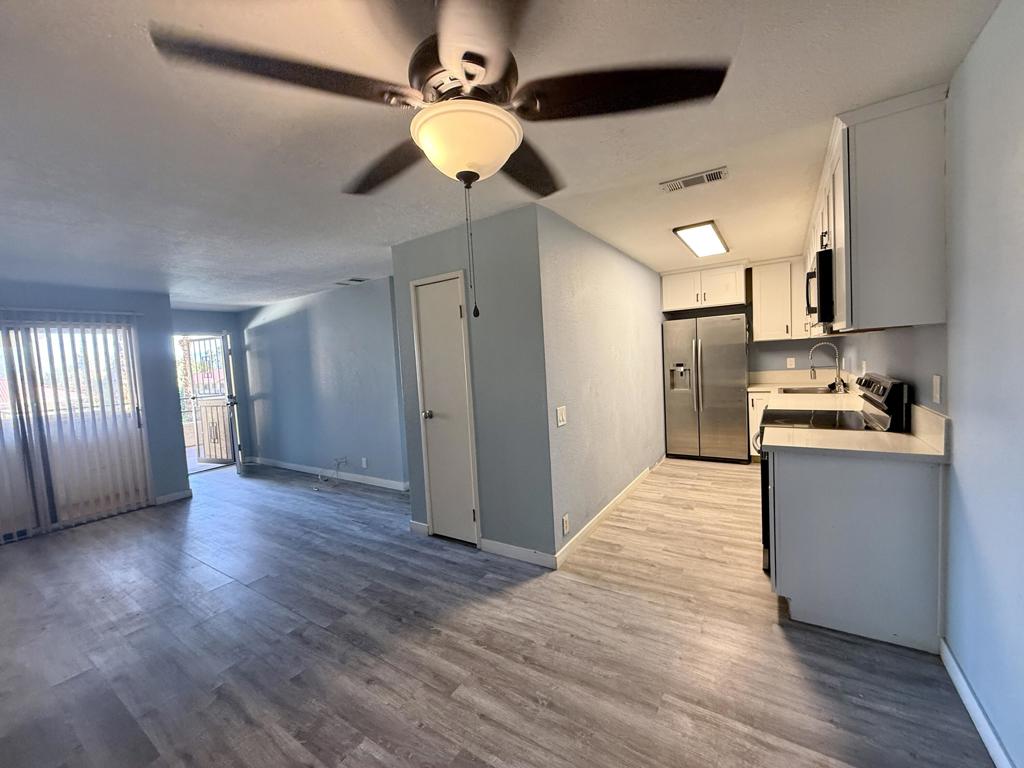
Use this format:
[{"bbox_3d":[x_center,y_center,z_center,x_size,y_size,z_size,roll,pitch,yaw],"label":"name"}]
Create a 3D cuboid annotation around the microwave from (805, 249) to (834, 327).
[{"bbox_3d":[2.116,-0.586,2.587,0.420,0.410,0.760,-1,4,33],"label":"microwave"}]

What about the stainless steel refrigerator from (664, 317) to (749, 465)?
[{"bbox_3d":[2.552,0.059,5.375,0.910,1.785,0.800,-1,4,33],"label":"stainless steel refrigerator"}]

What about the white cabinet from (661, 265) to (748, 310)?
[{"bbox_3d":[2.480,-1.199,5.308,0.910,0.470,0.620,-1,4,33],"label":"white cabinet"}]

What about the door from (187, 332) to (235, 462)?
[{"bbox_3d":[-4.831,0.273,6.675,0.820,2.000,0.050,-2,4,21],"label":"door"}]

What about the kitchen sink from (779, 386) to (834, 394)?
[{"bbox_3d":[3.182,0.161,4.482,0.480,0.200,0.740,-1,4,33],"label":"kitchen sink"}]

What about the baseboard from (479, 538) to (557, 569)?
[{"bbox_3d":[0.033,1.207,2.960,0.650,0.087,0.015,-1,4,33],"label":"baseboard"}]

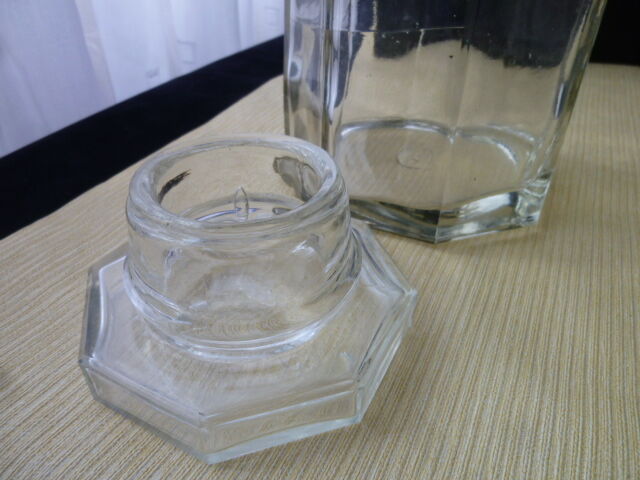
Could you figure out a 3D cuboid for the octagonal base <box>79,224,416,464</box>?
[{"bbox_3d":[-0.026,0.022,0.174,0.110,0.018,0.110,18,39,20],"label":"octagonal base"}]

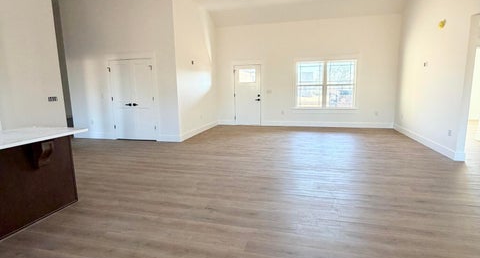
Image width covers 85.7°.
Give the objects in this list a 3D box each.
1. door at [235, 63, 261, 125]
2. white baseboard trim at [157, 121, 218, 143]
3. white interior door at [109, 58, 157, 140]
[{"bbox_3d":[0.281,-1.113,8.727,0.905,2.030,0.050,1,10,14],"label":"door"},{"bbox_3d":[-1.383,0.020,7.863,0.591,0.140,2.813,1,10,14],"label":"white baseboard trim"},{"bbox_3d":[-2.727,-0.721,6.651,1.220,2.030,0.050,1,10,14],"label":"white interior door"}]

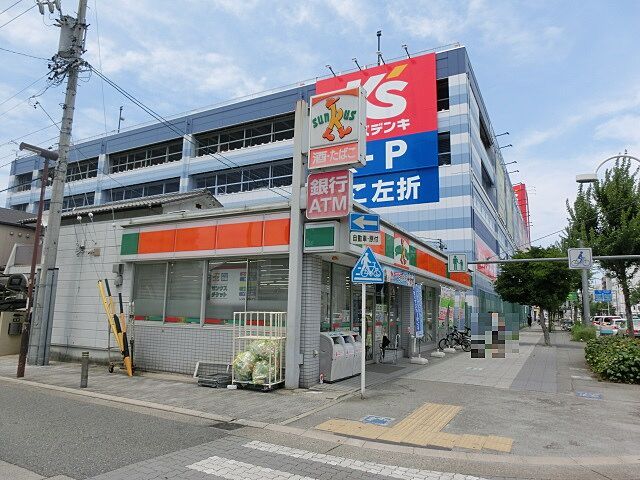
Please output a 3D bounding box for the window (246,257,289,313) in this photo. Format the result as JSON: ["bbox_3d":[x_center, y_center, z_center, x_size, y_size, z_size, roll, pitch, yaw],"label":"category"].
[{"bbox_3d":[-1.132,1.151,9.825,1.189,1.611,0.100,-4,-10,27],"label":"window"}]

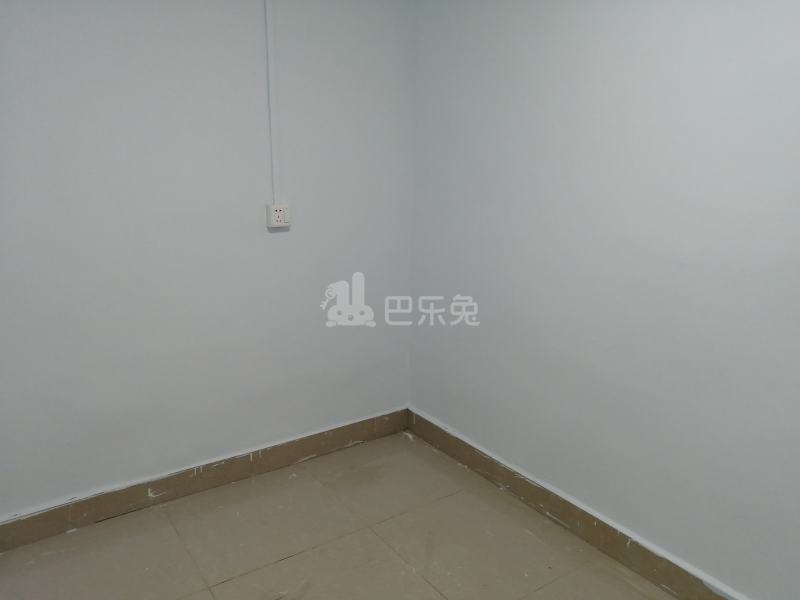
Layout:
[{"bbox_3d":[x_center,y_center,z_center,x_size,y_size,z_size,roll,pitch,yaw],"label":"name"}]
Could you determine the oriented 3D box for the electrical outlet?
[{"bbox_3d":[-0.487,-0.340,2.404,0.086,0.086,0.042,-8,16,-34],"label":"electrical outlet"}]

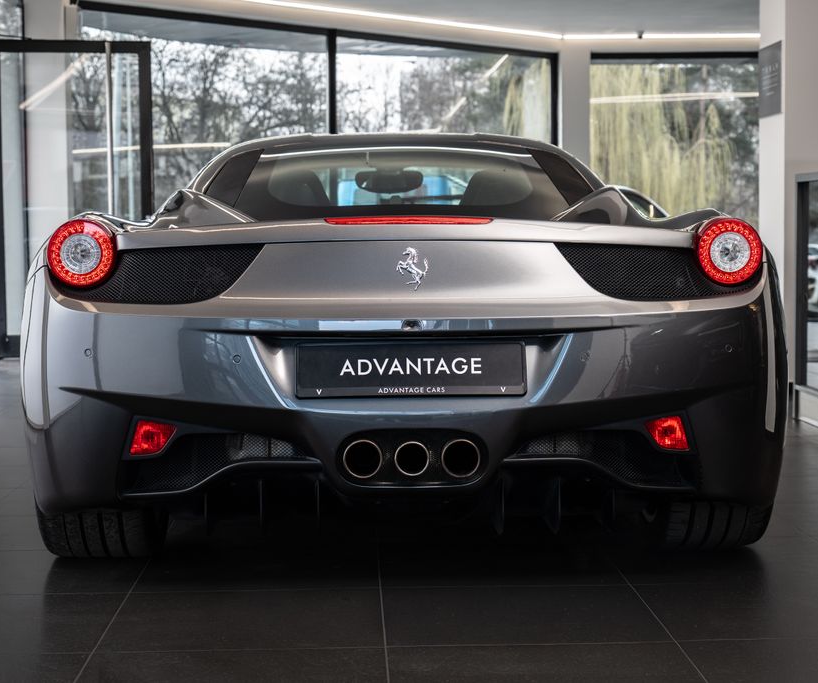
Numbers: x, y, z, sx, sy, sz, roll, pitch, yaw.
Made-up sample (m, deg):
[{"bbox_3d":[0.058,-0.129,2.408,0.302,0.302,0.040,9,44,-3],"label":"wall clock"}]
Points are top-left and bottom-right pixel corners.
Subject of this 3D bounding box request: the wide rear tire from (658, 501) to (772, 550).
[{"bbox_3d":[0.789,0.200,4.585,0.297,0.705,0.710,-1,4,-2],"label":"wide rear tire"}]

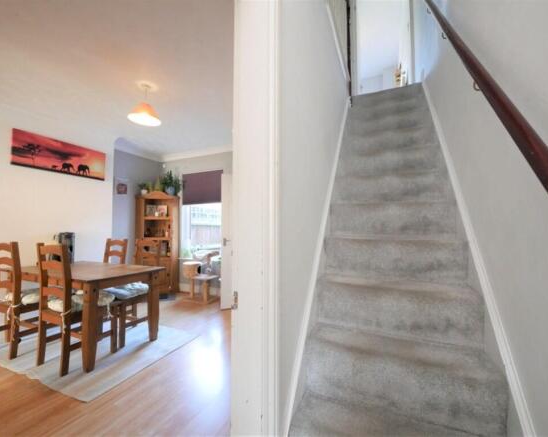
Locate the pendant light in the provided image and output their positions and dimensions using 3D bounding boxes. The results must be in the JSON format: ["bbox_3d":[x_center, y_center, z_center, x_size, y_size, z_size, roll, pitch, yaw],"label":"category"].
[{"bbox_3d":[-1.326,-1.193,2.454,0.304,0.385,0.304,-1,-3,23],"label":"pendant light"}]

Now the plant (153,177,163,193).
[{"bbox_3d":[-2.210,-0.612,4.502,0.182,0.395,0.182,-1,-3,23],"label":"plant"}]

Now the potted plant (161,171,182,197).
[{"bbox_3d":[-1.995,-0.674,4.584,0.364,0.526,0.364,-1,-3,23],"label":"potted plant"}]

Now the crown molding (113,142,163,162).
[{"bbox_3d":[-2.471,-1.237,4.346,0.121,0.142,1.052,-1,-3,23],"label":"crown molding"}]

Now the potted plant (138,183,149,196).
[{"bbox_3d":[-2.407,-0.533,4.345,0.202,0.263,0.202,-1,-3,23],"label":"potted plant"}]

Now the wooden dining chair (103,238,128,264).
[{"bbox_3d":[-2.268,0.803,3.038,0.425,1.063,0.496,-1,-3,23],"label":"wooden dining chair"}]

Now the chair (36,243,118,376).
[{"bbox_3d":[-1.796,0.760,2.196,0.425,1.068,0.496,-1,-3,23],"label":"chair"}]

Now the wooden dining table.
[{"bbox_3d":[-2.023,0.924,2.508,1.472,0.769,0.784,-1,-3,23],"label":"wooden dining table"}]

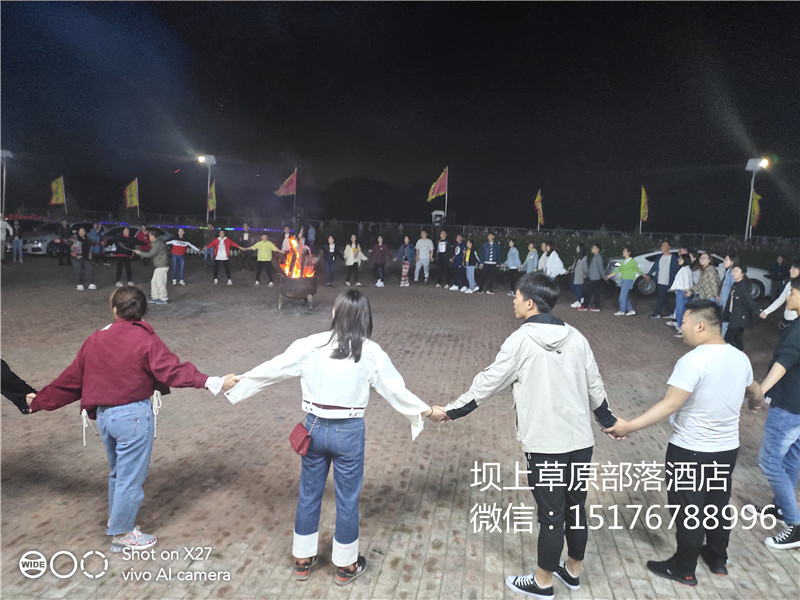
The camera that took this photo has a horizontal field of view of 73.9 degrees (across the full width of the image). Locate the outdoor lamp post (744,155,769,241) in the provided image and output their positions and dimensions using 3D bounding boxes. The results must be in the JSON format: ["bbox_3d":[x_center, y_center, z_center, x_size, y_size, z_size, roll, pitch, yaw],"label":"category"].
[{"bbox_3d":[16.644,-3.915,25.282,1.000,5.750,1.200,4,8,13],"label":"outdoor lamp post"}]

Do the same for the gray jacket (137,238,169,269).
[{"bbox_3d":[-5.762,-1.077,12.399,0.680,0.680,0.500,-1,9,-16],"label":"gray jacket"}]

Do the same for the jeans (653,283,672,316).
[{"bbox_3d":[6.302,-0.114,12.688,0.380,0.910,0.440,-5,11,-38],"label":"jeans"}]

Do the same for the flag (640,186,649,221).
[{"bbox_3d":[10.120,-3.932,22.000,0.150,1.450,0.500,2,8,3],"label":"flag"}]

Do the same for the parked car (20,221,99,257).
[{"bbox_3d":[-16.665,-3.030,26.210,1.820,1.520,4.600,3,8,7],"label":"parked car"}]

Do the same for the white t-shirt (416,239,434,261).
[{"bbox_3d":[0.854,-1.655,17.790,0.580,0.780,0.300,2,8,0],"label":"white t-shirt"}]

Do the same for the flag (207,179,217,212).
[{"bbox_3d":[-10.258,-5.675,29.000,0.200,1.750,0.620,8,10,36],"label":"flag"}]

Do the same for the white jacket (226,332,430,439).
[{"bbox_3d":[-0.397,0.469,2.950,1.080,0.550,0.360,2,8,8],"label":"white jacket"}]

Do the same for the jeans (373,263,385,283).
[{"bbox_3d":[-0.673,-0.930,17.050,0.380,0.800,0.300,2,8,3],"label":"jeans"}]

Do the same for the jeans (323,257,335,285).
[{"bbox_3d":[-2.267,-0.938,16.900,0.380,0.900,0.280,0,8,-6],"label":"jeans"}]

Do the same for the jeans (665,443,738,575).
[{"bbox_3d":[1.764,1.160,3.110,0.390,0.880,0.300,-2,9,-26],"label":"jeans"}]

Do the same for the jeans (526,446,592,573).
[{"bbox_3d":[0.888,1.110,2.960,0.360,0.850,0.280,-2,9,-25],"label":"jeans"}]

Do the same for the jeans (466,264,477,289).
[{"bbox_3d":[2.186,-0.766,16.249,0.340,0.870,0.360,-5,11,-38],"label":"jeans"}]

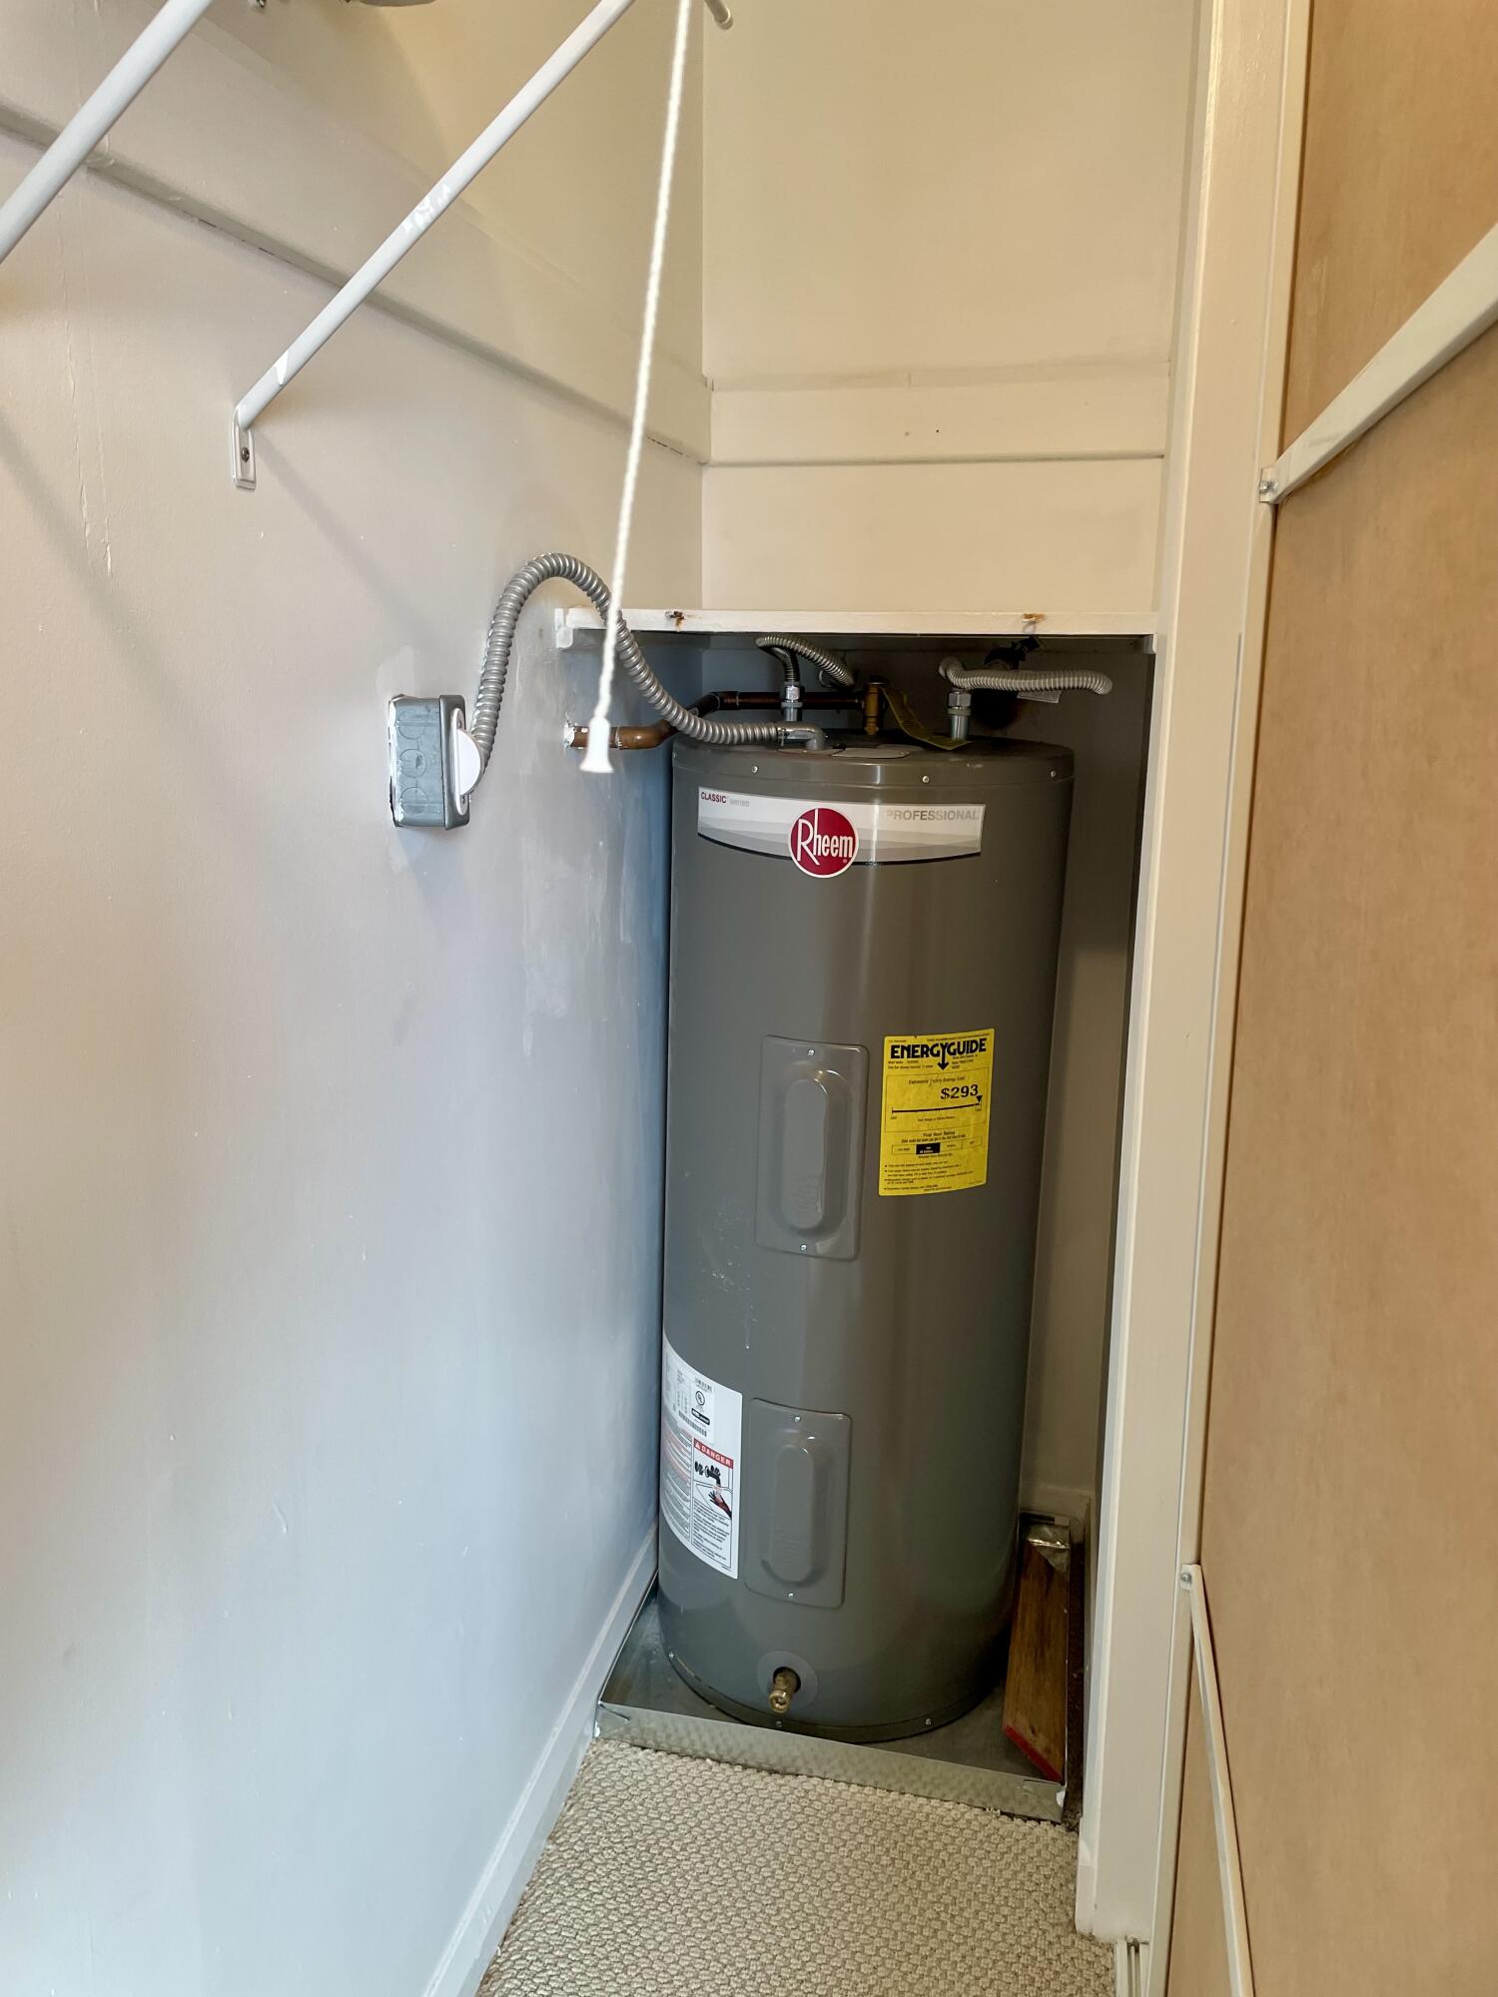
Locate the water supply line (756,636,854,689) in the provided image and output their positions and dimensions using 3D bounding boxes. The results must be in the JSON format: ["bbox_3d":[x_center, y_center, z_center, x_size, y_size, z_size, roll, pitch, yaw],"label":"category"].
[{"bbox_3d":[0.072,-0.424,1.894,0.125,0.065,0.120,3,14,12],"label":"water supply line"}]

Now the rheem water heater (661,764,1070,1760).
[{"bbox_3d":[0.135,0.280,1.980,0.490,1.230,0.495,5,13,16],"label":"rheem water heater"}]

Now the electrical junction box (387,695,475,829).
[{"bbox_3d":[-0.255,-0.192,1.226,0.054,0.104,0.055,3,14,12],"label":"electrical junction box"}]

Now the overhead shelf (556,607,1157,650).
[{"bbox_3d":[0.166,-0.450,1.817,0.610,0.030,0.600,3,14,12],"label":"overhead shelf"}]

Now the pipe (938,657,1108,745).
[{"bbox_3d":[0.333,-0.360,1.809,0.205,0.105,0.120,3,14,12],"label":"pipe"}]

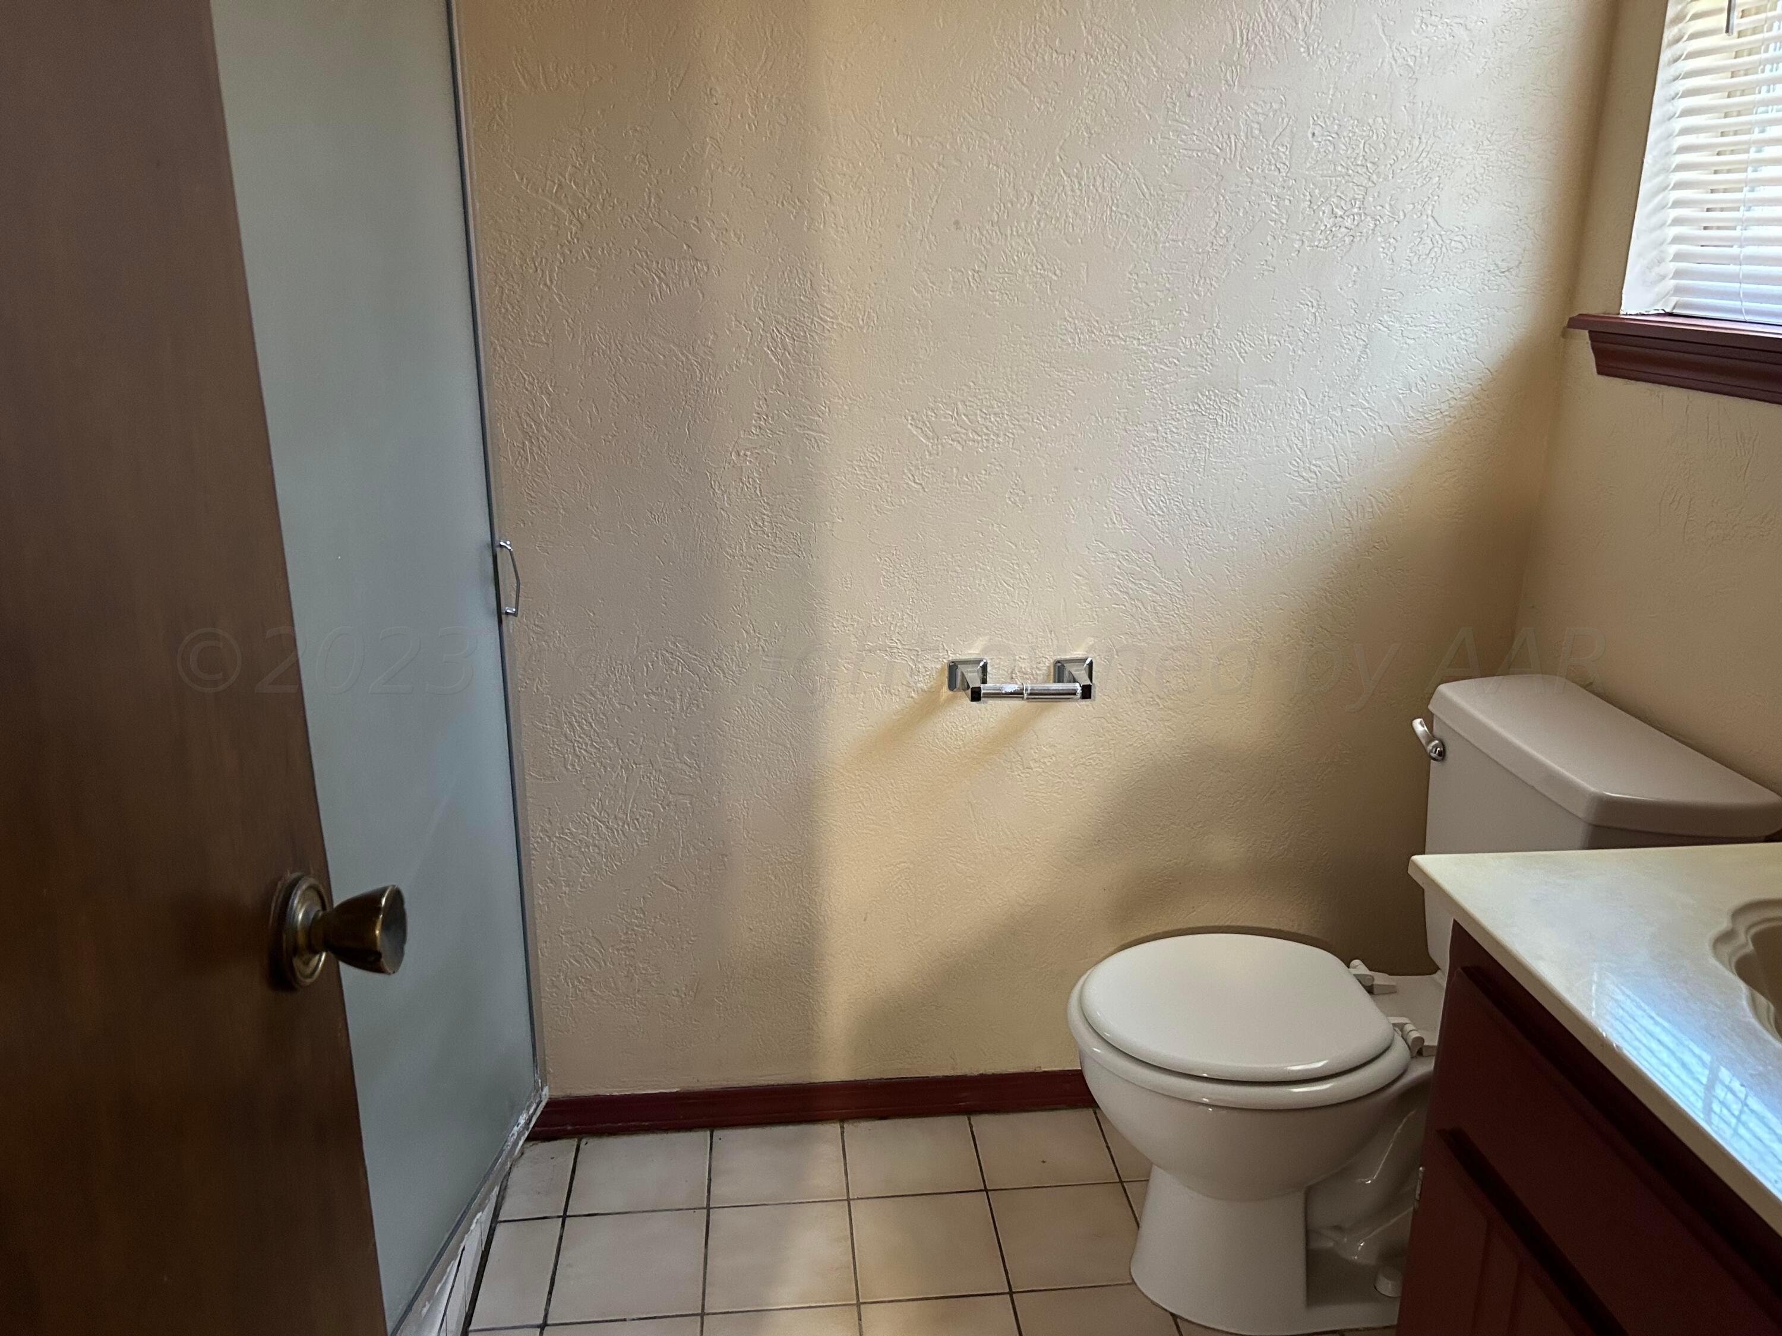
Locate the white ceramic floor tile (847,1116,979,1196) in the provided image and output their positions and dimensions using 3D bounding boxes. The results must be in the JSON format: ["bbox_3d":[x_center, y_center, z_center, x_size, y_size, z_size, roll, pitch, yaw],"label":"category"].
[{"bbox_3d":[0.031,0.749,2.047,0.199,0.009,0.175,-1,18,-5],"label":"white ceramic floor tile"}]

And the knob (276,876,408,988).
[{"bbox_3d":[-0.328,0.157,0.801,0.060,0.065,0.065,0,17,-2],"label":"knob"}]

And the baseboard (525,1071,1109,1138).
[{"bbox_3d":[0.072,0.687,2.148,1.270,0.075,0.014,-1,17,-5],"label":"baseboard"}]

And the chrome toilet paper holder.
[{"bbox_3d":[0.194,0.020,1.920,0.210,0.051,0.080,-2,18,-5],"label":"chrome toilet paper holder"}]

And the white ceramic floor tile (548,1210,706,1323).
[{"bbox_3d":[-0.356,0.818,1.830,0.199,0.009,0.199,-1,18,-5],"label":"white ceramic floor tile"}]

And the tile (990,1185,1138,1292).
[{"bbox_3d":[0.251,0.802,1.886,0.199,0.009,0.199,-1,18,-5],"label":"tile"}]

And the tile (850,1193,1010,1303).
[{"bbox_3d":[0.049,0.807,1.867,0.199,0.009,0.199,-1,18,-5],"label":"tile"}]

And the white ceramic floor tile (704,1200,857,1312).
[{"bbox_3d":[-0.153,0.812,1.849,0.199,0.009,0.199,-1,18,-5],"label":"white ceramic floor tile"}]

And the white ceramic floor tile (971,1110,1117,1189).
[{"bbox_3d":[0.236,0.752,2.084,0.200,0.010,0.179,-1,17,-5],"label":"white ceramic floor tile"}]

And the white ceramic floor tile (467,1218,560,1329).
[{"bbox_3d":[-0.507,0.828,1.829,0.090,0.010,0.200,-1,17,-5],"label":"white ceramic floor tile"}]

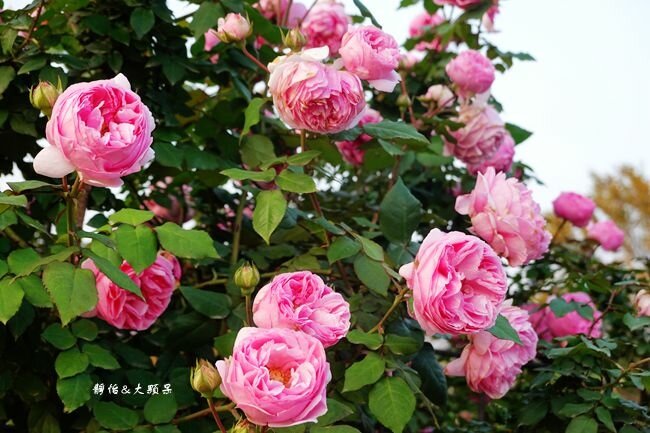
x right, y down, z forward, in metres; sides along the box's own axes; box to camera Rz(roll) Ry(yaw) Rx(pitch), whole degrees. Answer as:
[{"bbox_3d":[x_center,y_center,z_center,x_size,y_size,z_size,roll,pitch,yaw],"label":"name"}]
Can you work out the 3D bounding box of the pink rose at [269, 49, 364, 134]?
[{"bbox_3d":[-0.007,-0.117,1.100,0.088,0.076,0.070,2,16,-16],"label":"pink rose"}]

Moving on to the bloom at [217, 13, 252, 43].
[{"bbox_3d":[-0.099,-0.207,1.306,0.040,0.033,0.034,-1,-5,17],"label":"bloom"}]

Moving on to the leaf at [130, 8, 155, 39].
[{"bbox_3d":[-0.230,-0.243,1.500,0.030,0.038,0.010,0,-18,0],"label":"leaf"}]

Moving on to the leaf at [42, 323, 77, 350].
[{"bbox_3d":[-0.243,0.110,1.090,0.036,0.028,0.009,10,-46,-24],"label":"leaf"}]

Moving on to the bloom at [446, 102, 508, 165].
[{"bbox_3d":[0.195,-0.106,1.520,0.078,0.077,0.065,4,6,-35],"label":"bloom"}]

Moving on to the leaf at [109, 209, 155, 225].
[{"bbox_3d":[-0.183,0.000,1.130,0.043,0.011,0.045,0,18,0],"label":"leaf"}]

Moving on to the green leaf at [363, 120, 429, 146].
[{"bbox_3d":[0.073,-0.086,1.240,0.069,0.013,0.042,17,19,6],"label":"green leaf"}]

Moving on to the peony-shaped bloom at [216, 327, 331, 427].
[{"bbox_3d":[-0.043,0.134,1.000,0.095,0.088,0.075,0,-17,-6],"label":"peony-shaped bloom"}]

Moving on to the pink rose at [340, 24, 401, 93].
[{"bbox_3d":[0.051,-0.180,1.360,0.068,0.073,0.068,-8,-16,-24],"label":"pink rose"}]

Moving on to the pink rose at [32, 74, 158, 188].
[{"bbox_3d":[-0.210,-0.078,1.081,0.111,0.102,0.088,1,-5,-17],"label":"pink rose"}]

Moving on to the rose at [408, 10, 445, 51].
[{"bbox_3d":[0.153,-0.281,1.800,0.054,0.058,0.052,-1,-6,12],"label":"rose"}]

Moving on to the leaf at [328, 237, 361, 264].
[{"bbox_3d":[0.020,0.035,1.224,0.033,0.029,0.018,0,-5,-6],"label":"leaf"}]

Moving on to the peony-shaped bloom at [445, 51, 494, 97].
[{"bbox_3d":[0.188,-0.186,1.550,0.062,0.057,0.060,0,-6,0],"label":"peony-shaped bloom"}]

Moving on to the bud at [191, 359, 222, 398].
[{"bbox_3d":[-0.104,0.143,1.050,0.027,0.035,0.027,-7,-6,0],"label":"bud"}]

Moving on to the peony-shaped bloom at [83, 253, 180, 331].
[{"bbox_3d":[-0.190,0.073,1.170,0.095,0.080,0.065,4,12,-7],"label":"peony-shaped bloom"}]

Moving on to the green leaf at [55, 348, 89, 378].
[{"bbox_3d":[-0.226,0.131,1.060,0.035,0.027,0.008,-31,-34,-27],"label":"green leaf"}]

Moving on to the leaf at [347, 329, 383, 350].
[{"bbox_3d":[0.037,0.114,1.102,0.032,0.020,0.020,0,-5,0],"label":"leaf"}]

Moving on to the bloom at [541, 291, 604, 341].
[{"bbox_3d":[0.353,0.143,1.700,0.085,0.075,0.078,0,-17,-6],"label":"bloom"}]

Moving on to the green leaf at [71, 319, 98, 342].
[{"bbox_3d":[-0.222,0.104,1.100,0.034,0.026,0.009,-13,-45,22],"label":"green leaf"}]

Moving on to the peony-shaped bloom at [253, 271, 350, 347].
[{"bbox_3d":[-0.021,0.084,1.070,0.090,0.080,0.073,0,-27,-8],"label":"peony-shaped bloom"}]

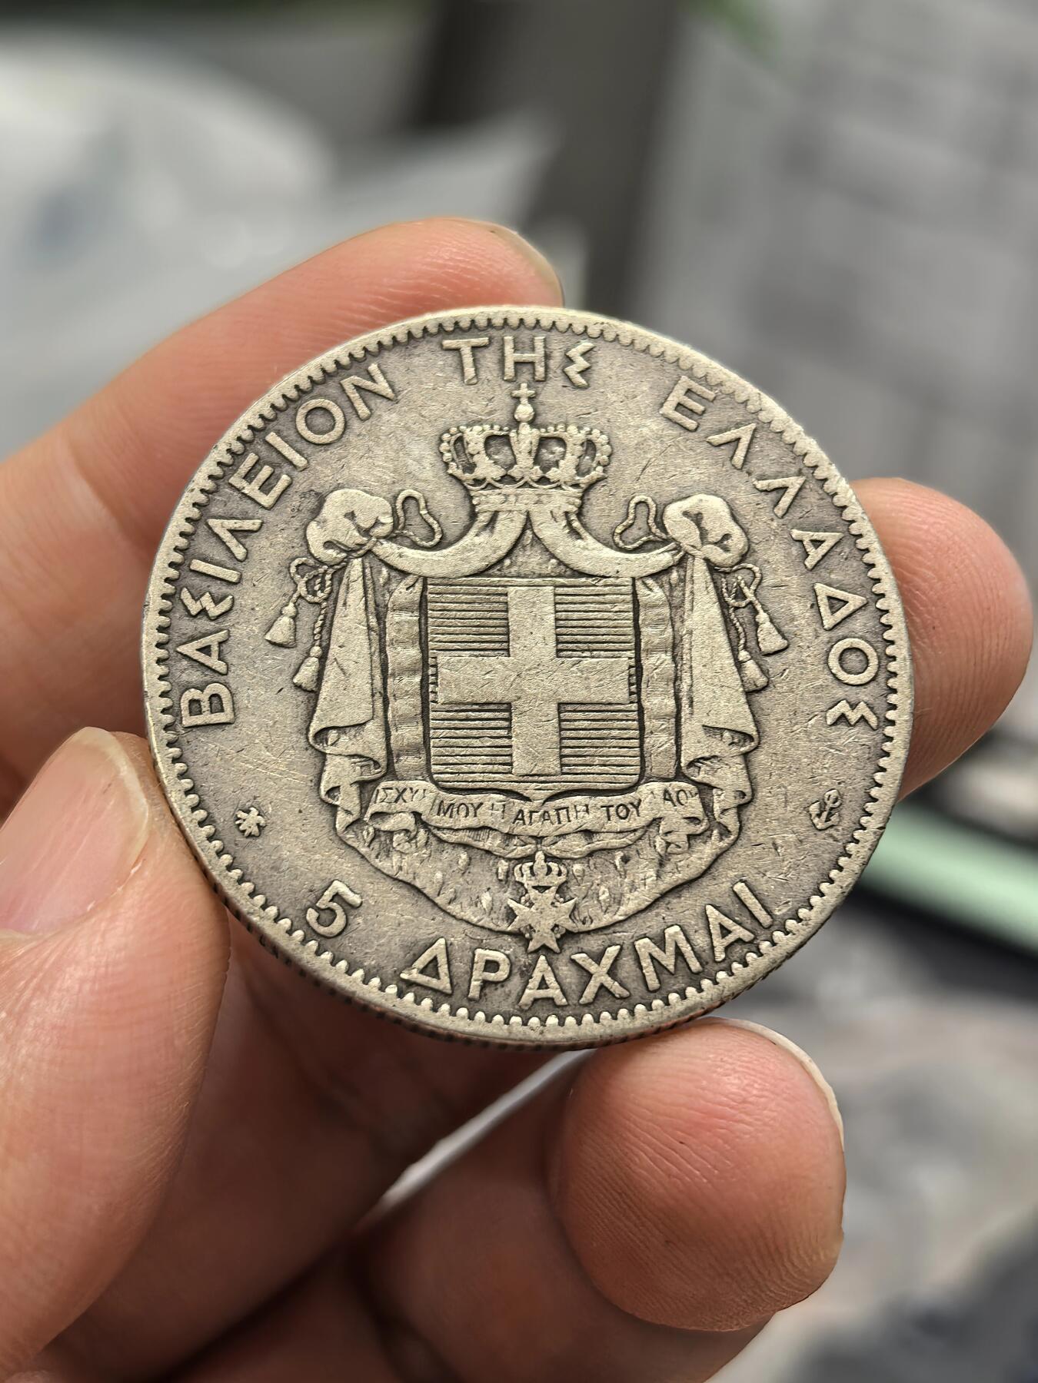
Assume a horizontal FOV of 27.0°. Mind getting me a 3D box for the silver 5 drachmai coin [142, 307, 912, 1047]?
[{"bbox_3d":[0.001,-0.001,0.104,0.037,0.003,0.037,1,71,-6],"label":"silver 5 drachmai coin"}]

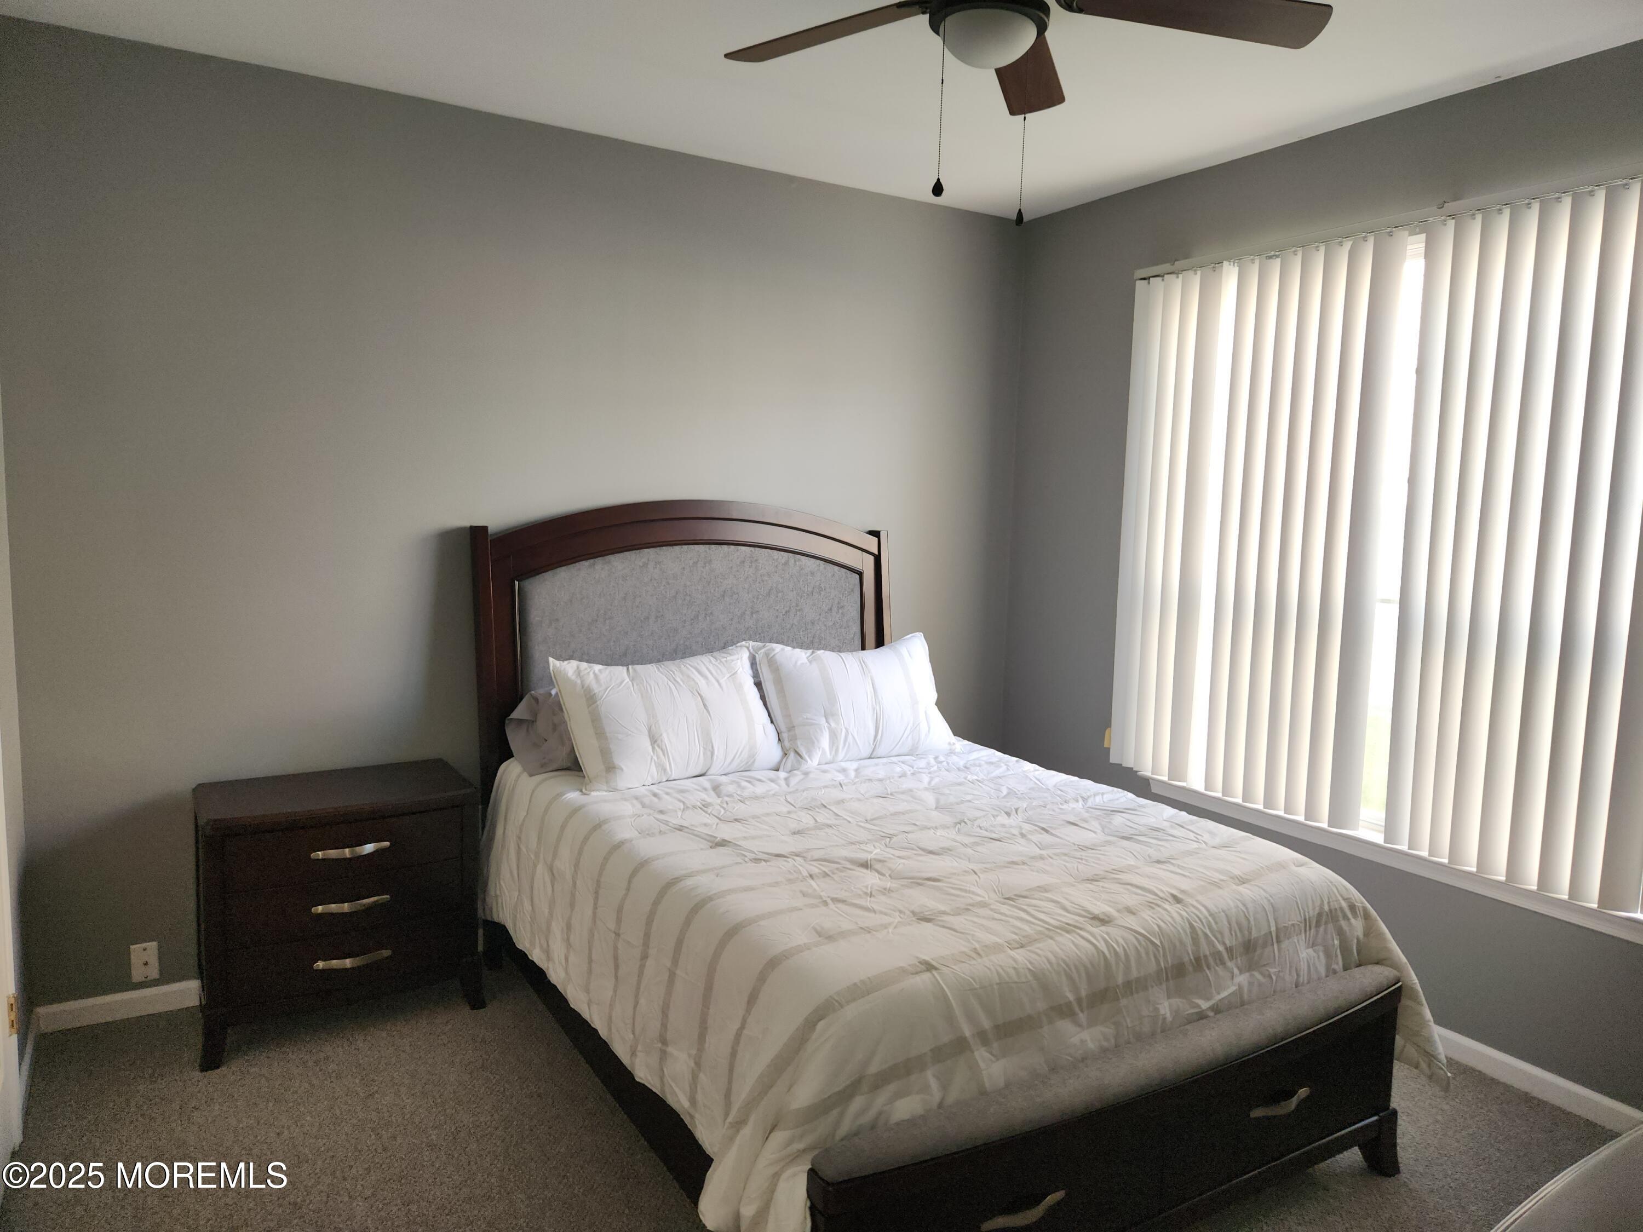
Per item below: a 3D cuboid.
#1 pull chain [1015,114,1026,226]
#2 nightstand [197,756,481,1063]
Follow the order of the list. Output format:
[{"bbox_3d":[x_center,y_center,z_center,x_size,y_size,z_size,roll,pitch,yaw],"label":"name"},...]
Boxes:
[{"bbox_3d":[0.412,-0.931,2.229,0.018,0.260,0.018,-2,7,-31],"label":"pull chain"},{"bbox_3d":[-1.440,0.850,3.265,0.748,0.682,0.426,-2,7,-31],"label":"nightstand"}]

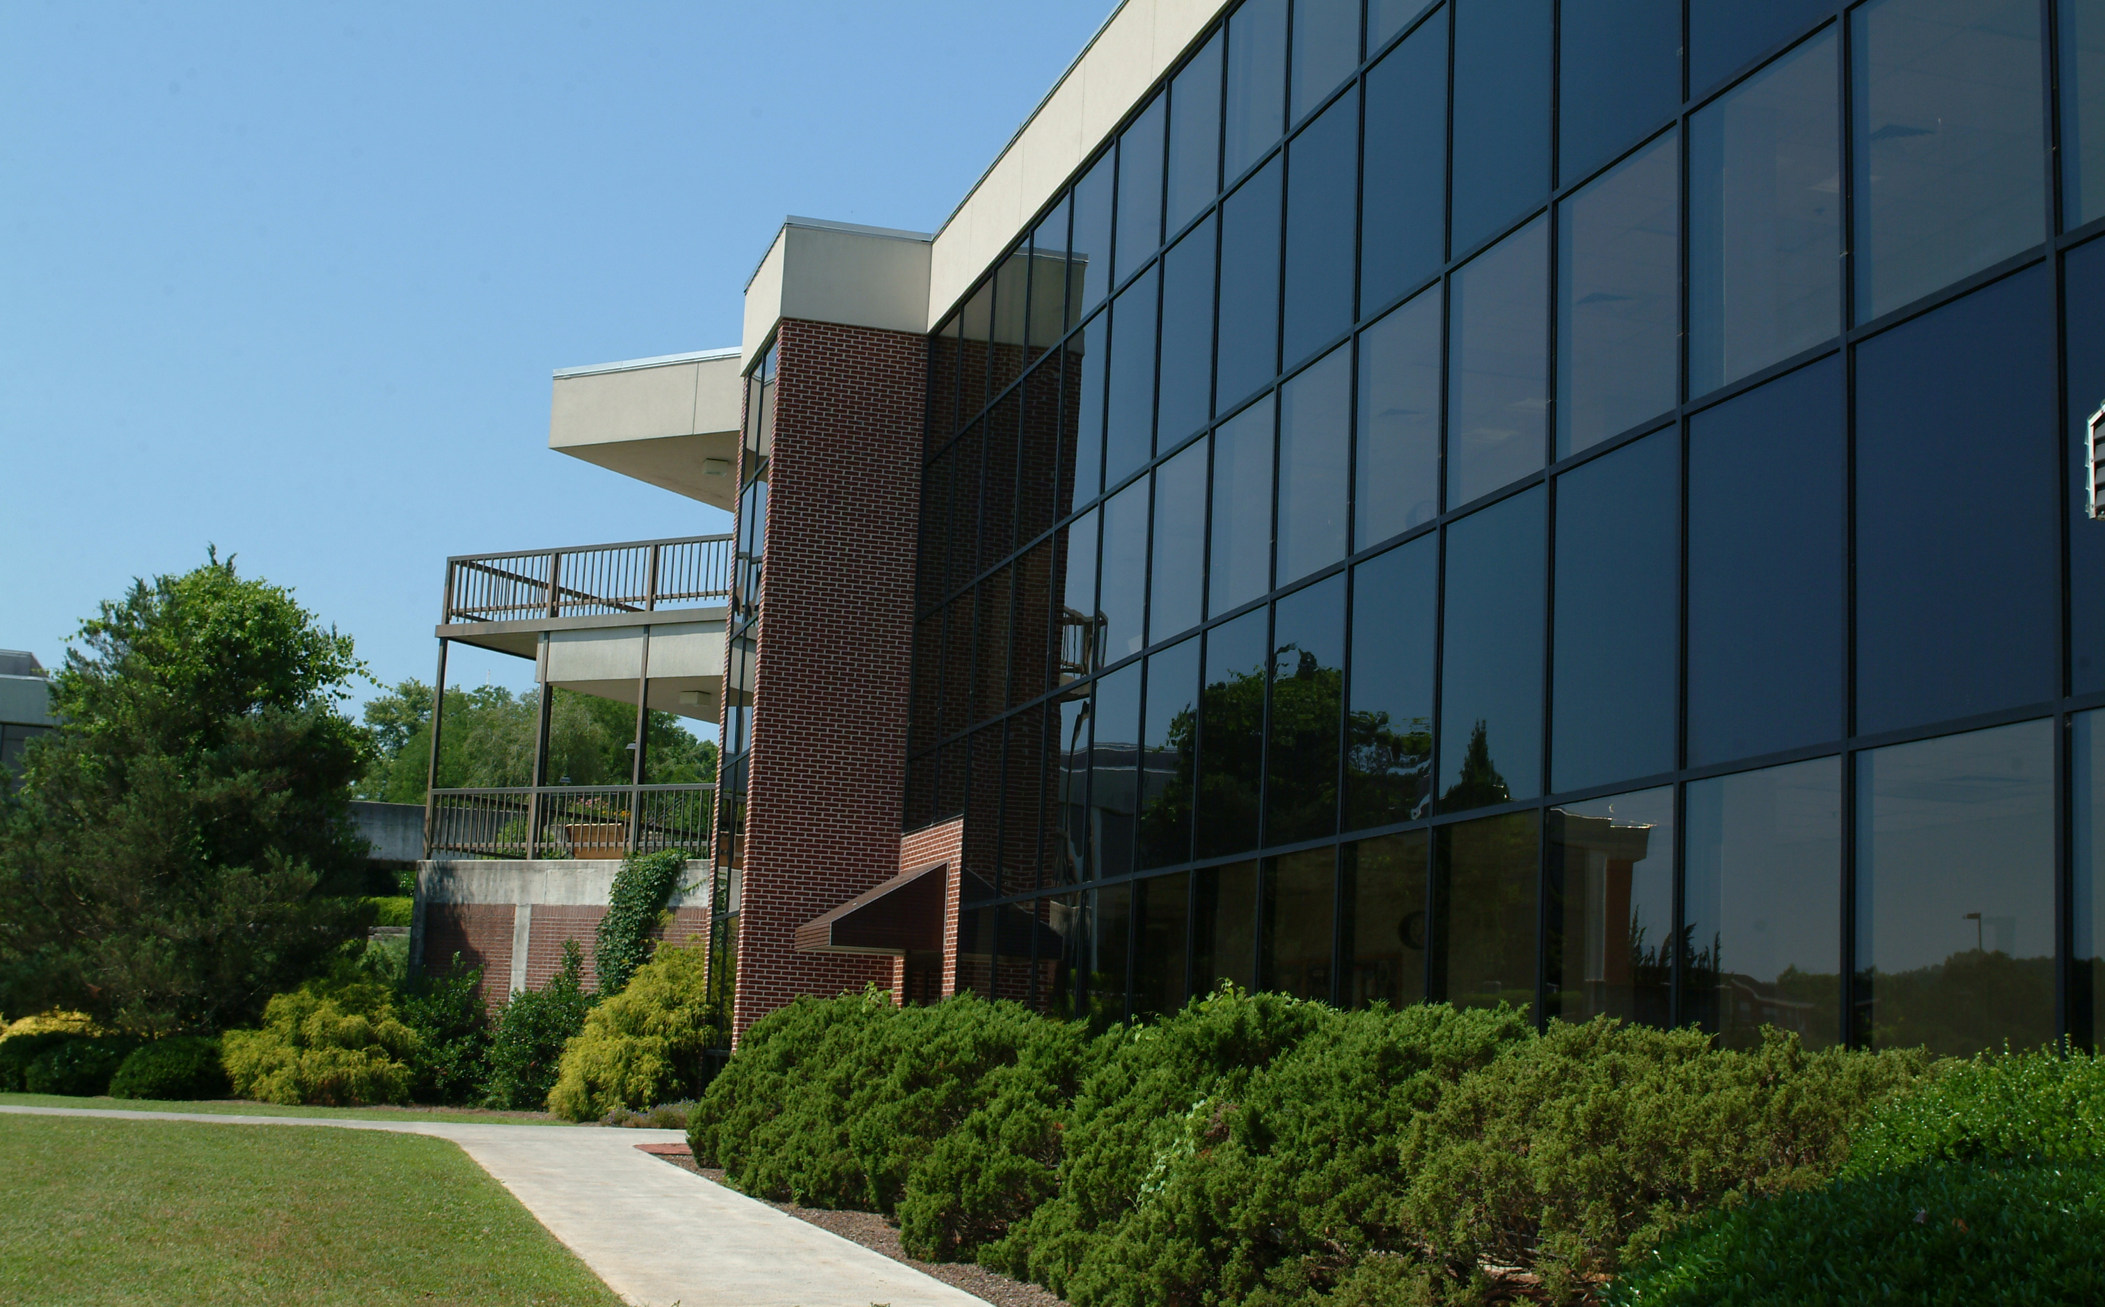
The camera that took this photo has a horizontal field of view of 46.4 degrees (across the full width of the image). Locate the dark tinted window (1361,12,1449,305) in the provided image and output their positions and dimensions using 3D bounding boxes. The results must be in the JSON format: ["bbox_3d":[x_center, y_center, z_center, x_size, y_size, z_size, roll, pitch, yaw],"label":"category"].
[{"bbox_3d":[2.553,-3.527,17.763,0.080,1.968,1.450,6,-10,-16],"label":"dark tinted window"}]

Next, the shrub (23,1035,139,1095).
[{"bbox_3d":[-13.457,5.706,34.000,1.568,0.818,1.400,6,-10,-21],"label":"shrub"}]

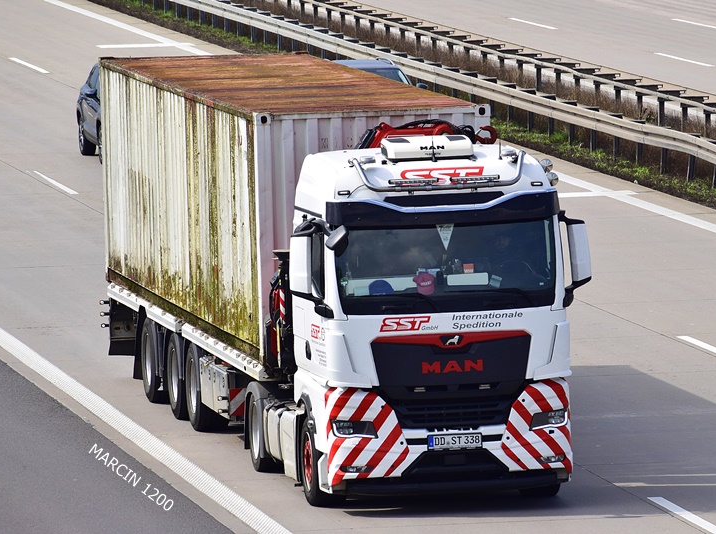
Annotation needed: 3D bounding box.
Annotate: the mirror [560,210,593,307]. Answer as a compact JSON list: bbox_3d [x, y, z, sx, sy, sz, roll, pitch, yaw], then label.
[{"bbox_3d":[2.140,-0.073,68.578,0.280,0.880,0.250,-2,5,-10],"label":"mirror"}]

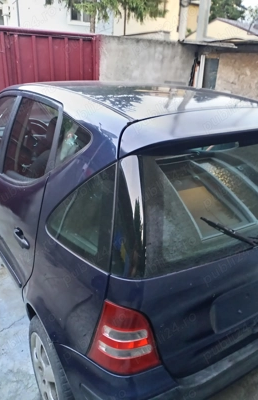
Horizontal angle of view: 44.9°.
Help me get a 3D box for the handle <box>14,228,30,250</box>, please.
[{"bbox_3d":[-0.520,0.185,1.520,0.042,0.043,0.190,-5,26,-34],"label":"handle"}]

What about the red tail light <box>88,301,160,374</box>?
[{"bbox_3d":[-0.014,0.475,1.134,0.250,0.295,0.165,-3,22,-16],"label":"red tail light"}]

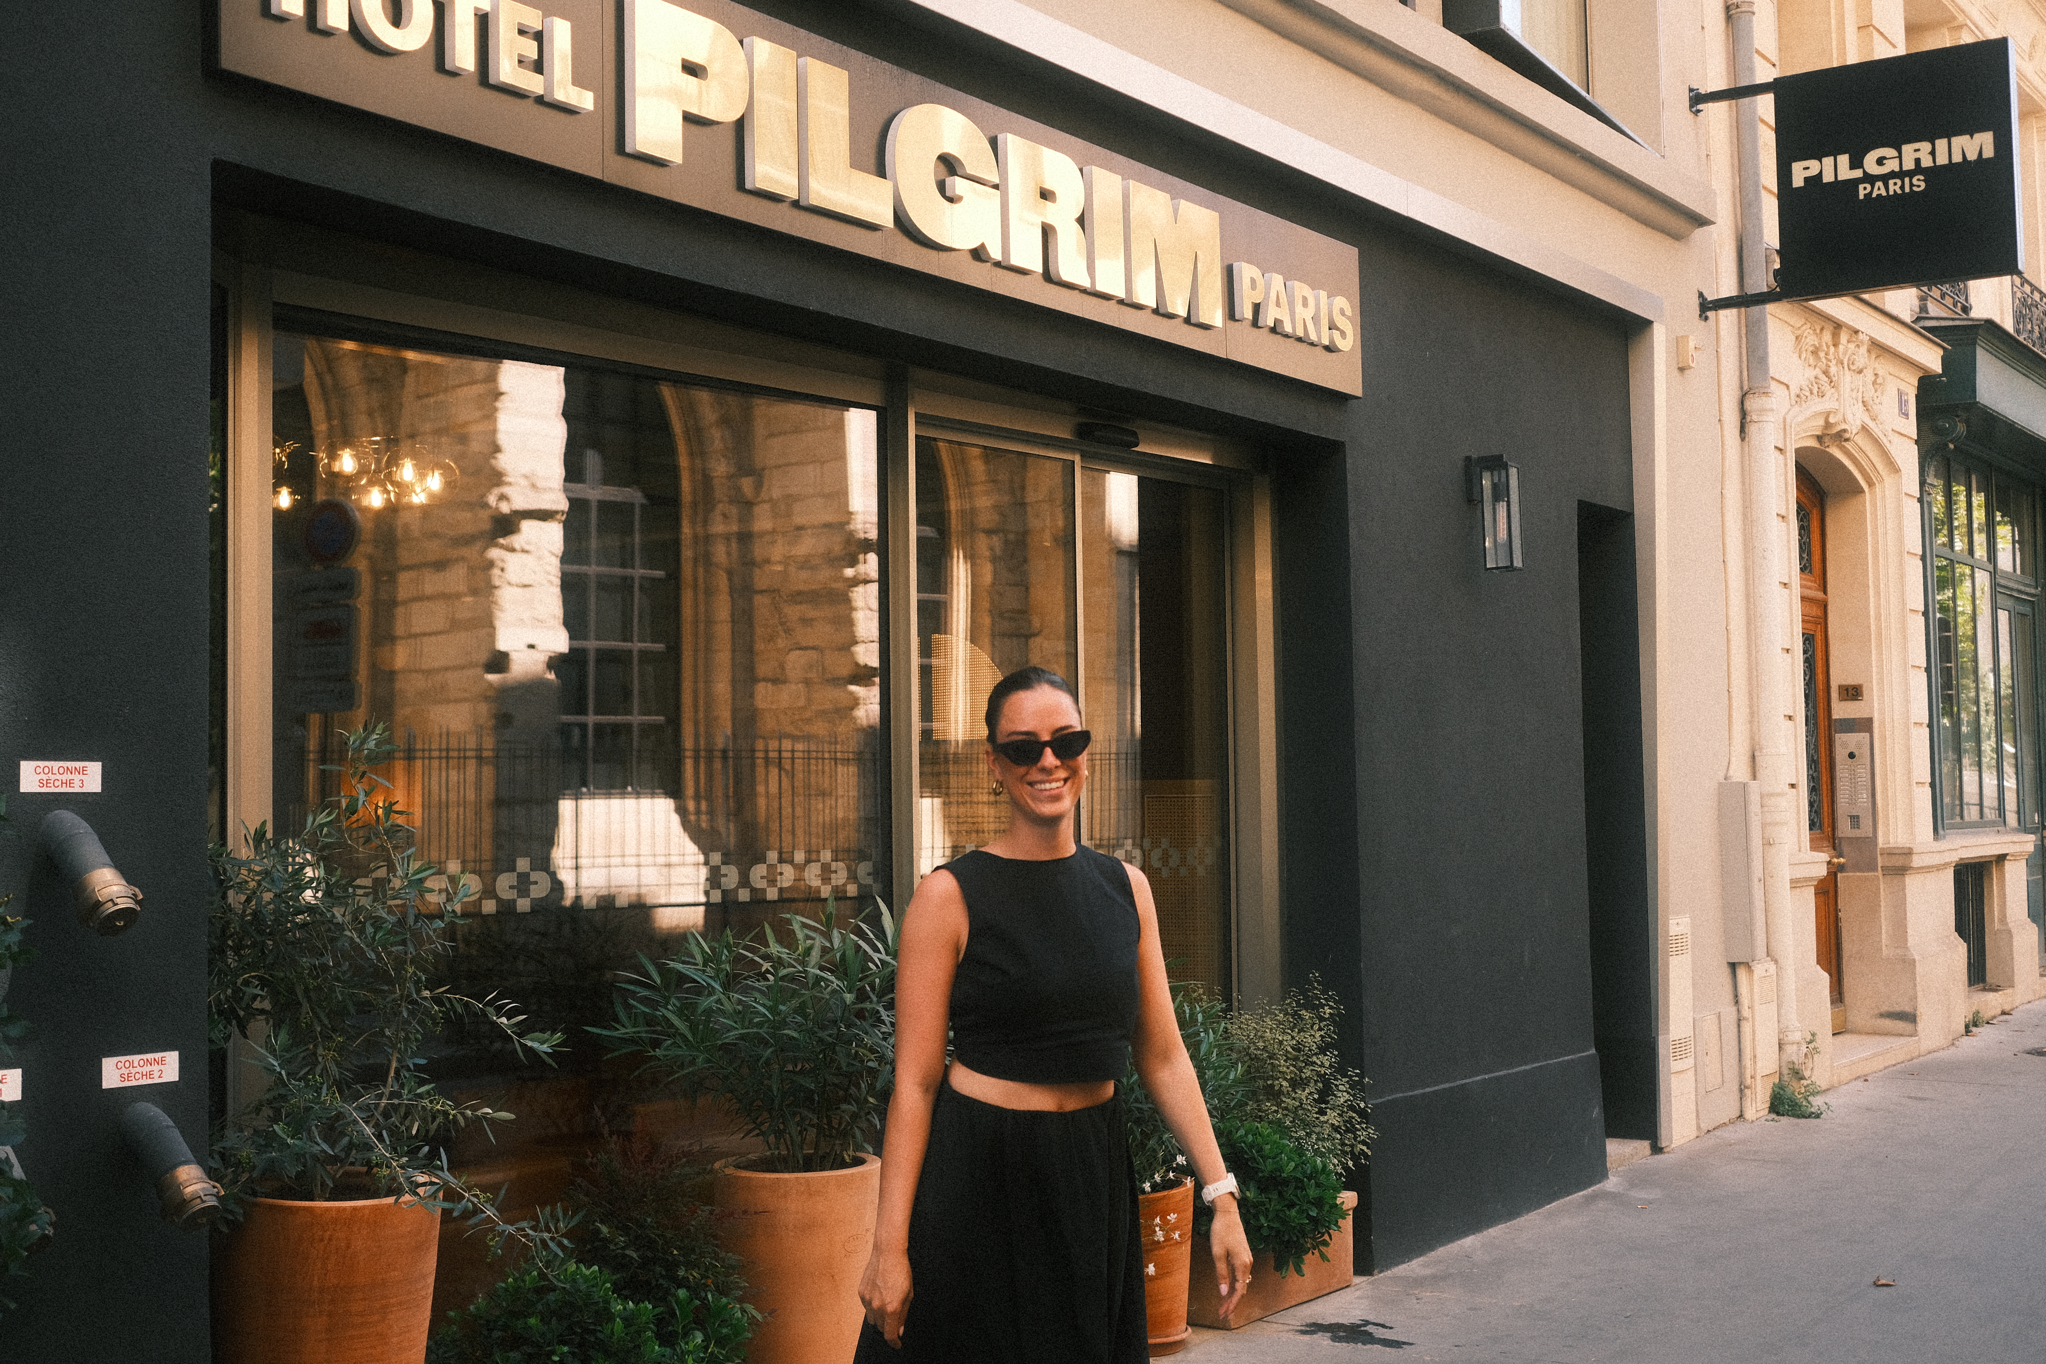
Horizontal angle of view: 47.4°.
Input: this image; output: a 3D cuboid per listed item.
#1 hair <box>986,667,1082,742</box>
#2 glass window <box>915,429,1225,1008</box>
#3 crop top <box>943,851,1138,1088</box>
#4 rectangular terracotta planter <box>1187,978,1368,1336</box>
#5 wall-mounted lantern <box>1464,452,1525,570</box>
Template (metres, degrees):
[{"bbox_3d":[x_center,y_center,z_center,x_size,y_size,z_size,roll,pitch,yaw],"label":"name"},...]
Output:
[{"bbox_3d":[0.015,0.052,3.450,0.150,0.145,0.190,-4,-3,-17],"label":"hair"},{"bbox_3d":[0.189,0.584,6.832,0.100,2.490,1.420,-4,-5,41],"label":"glass window"},{"bbox_3d":[0.027,0.415,3.420,0.300,0.345,0.230,0,-4,-18],"label":"crop top"},{"bbox_3d":[0.699,1.360,6.886,0.370,0.930,0.780,-4,-4,36],"label":"rectangular terracotta planter"},{"bbox_3d":[1.627,-0.565,7.991,0.145,0.380,0.100,-3,-4,36],"label":"wall-mounted lantern"}]

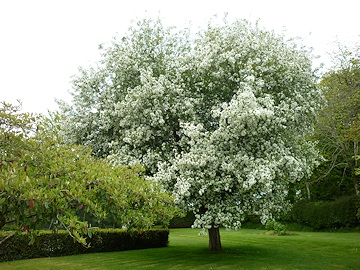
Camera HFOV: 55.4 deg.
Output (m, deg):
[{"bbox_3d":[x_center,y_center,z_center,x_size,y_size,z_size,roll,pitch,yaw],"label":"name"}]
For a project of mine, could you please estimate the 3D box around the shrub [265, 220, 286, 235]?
[{"bbox_3d":[6.817,6.603,24.626,1.550,1.100,1.500,0,-13,0],"label":"shrub"}]

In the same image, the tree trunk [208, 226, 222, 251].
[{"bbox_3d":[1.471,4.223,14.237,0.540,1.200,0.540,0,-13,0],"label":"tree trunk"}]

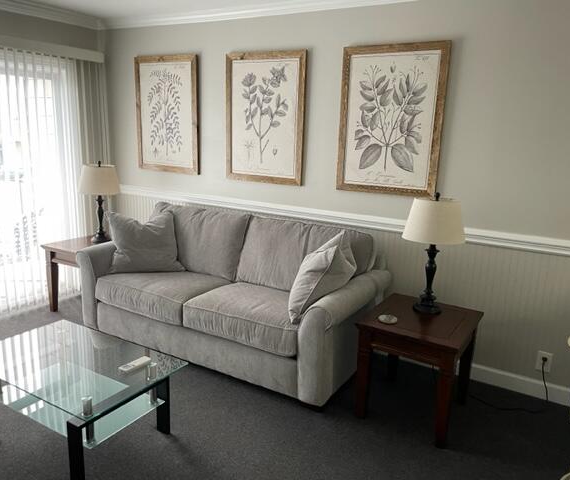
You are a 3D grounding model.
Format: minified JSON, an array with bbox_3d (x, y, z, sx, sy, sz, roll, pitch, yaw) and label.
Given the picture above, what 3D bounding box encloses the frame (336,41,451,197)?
[{"bbox_3d":[0.679,-0.763,3.100,0.679,0.933,0.035,9,15,29],"label":"frame"}]

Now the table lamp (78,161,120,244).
[{"bbox_3d":[-1.581,-0.335,4.105,0.335,0.673,0.335,9,15,29],"label":"table lamp"}]

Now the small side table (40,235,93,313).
[{"bbox_3d":[-1.599,0.306,4.090,0.540,0.560,0.605,9,15,29],"label":"small side table"}]

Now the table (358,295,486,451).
[{"bbox_3d":[0.760,0.703,2.742,0.540,0.560,0.605,9,15,29],"label":"table"}]

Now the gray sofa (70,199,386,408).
[{"bbox_3d":[-0.442,0.303,3.459,2.201,0.930,0.828,9,15,29],"label":"gray sofa"}]

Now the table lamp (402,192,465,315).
[{"bbox_3d":[0.837,0.068,2.740,0.335,0.673,0.335,9,15,29],"label":"table lamp"}]

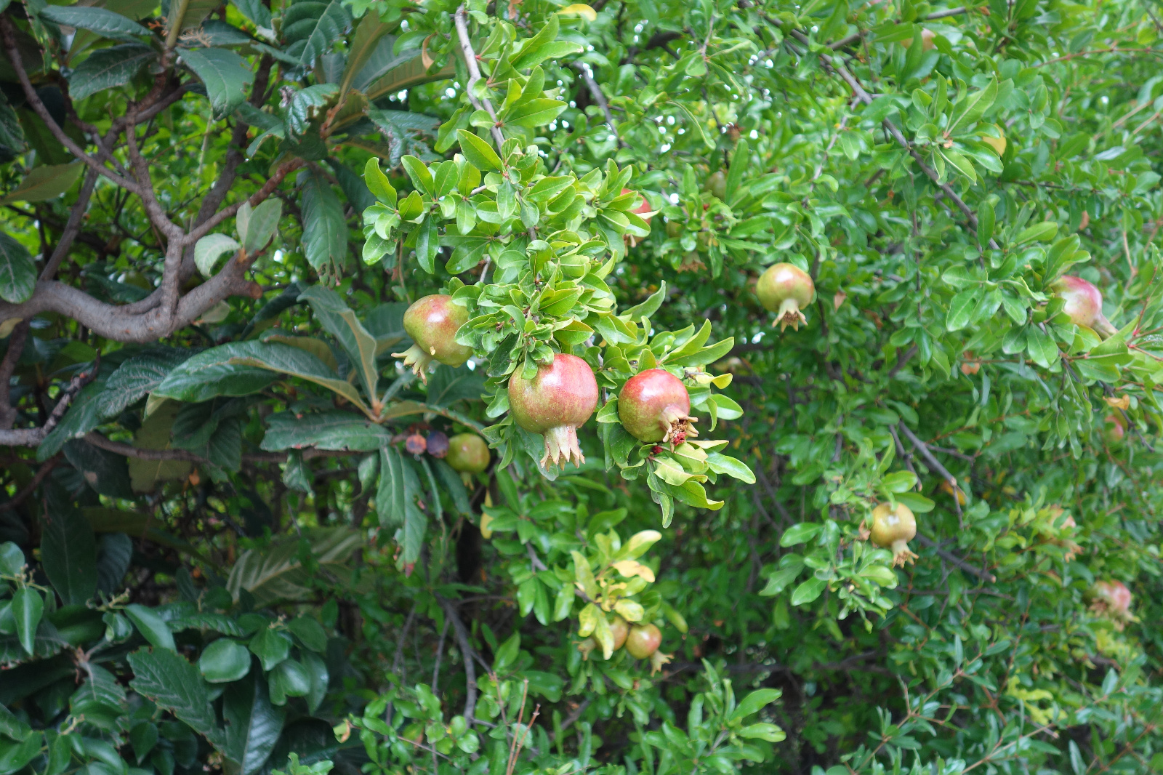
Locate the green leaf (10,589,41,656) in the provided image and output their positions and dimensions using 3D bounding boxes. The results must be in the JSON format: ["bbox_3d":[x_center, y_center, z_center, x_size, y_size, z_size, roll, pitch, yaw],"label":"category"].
[{"bbox_3d":[-0.579,0.244,1.480,0.033,0.071,0.014,-6,-11,-1],"label":"green leaf"}]

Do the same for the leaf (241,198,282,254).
[{"bbox_3d":[-0.360,-0.181,1.600,0.031,0.073,0.012,32,-6,-2],"label":"leaf"}]

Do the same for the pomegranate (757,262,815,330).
[{"bbox_3d":[0.247,-0.110,1.720,0.070,0.081,0.070,0,0,0],"label":"pomegranate"}]

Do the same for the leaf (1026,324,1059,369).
[{"bbox_3d":[0.502,-0.045,1.550,0.031,0.053,0.011,-21,-14,-6],"label":"leaf"}]

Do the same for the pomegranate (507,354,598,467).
[{"bbox_3d":[-0.025,0.021,1.270,0.080,0.101,0.080,0,0,0],"label":"pomegranate"}]

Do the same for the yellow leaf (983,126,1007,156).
[{"bbox_3d":[0.494,-0.294,1.700,0.028,0.038,0.012,0,-3,6],"label":"yellow leaf"}]

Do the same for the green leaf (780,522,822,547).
[{"bbox_3d":[0.278,0.186,1.800,0.062,0.010,0.026,-14,49,-21],"label":"green leaf"}]

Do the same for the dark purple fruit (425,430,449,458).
[{"bbox_3d":[-0.157,0.062,1.550,0.025,0.029,0.025,0,-3,0],"label":"dark purple fruit"}]

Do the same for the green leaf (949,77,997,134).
[{"bbox_3d":[0.391,-0.282,1.420,0.029,0.080,0.014,41,9,12],"label":"green leaf"}]

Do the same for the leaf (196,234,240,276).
[{"bbox_3d":[-0.410,-0.149,1.600,0.050,0.049,0.032,0,0,0],"label":"leaf"}]

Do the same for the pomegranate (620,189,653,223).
[{"bbox_3d":[0.050,-0.186,1.550,0.058,0.066,0.058,0,0,0],"label":"pomegranate"}]

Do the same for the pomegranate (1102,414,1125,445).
[{"bbox_3d":[0.821,0.066,2.200,0.044,0.048,0.044,0,0,0],"label":"pomegranate"}]

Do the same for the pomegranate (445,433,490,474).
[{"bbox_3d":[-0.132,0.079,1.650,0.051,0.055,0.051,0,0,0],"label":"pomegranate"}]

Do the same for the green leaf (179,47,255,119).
[{"bbox_3d":[-0.413,-0.343,1.600,0.068,0.133,0.031,-9,-37,-34],"label":"green leaf"}]

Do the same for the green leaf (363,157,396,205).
[{"bbox_3d":[-0.183,-0.187,1.290,0.021,0.050,0.008,-22,-9,-24],"label":"green leaf"}]

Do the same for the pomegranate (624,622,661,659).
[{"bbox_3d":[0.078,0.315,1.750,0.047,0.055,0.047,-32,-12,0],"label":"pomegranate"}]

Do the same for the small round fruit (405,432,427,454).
[{"bbox_3d":[-0.175,0.059,1.500,0.023,0.024,0.023,0,0,0],"label":"small round fruit"}]

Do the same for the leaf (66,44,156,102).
[{"bbox_3d":[-0.545,-0.365,1.650,0.118,0.022,0.055,-28,45,-17],"label":"leaf"}]

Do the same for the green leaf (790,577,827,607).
[{"bbox_3d":[0.279,0.251,1.750,0.055,0.009,0.025,-37,51,-17],"label":"green leaf"}]

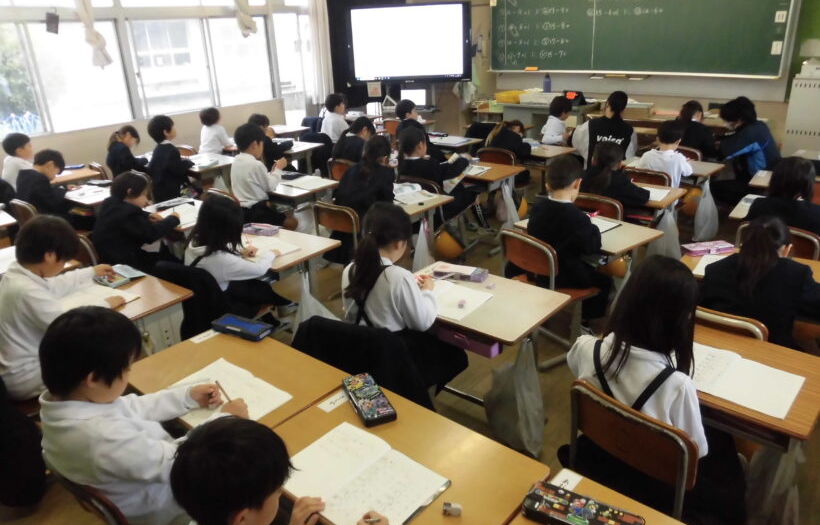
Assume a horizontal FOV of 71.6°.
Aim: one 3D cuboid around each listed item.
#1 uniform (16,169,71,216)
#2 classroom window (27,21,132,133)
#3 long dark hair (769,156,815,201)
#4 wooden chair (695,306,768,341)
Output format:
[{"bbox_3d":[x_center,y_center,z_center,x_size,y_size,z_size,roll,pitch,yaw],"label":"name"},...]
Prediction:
[{"bbox_3d":[-2.542,-0.464,3.943,0.380,0.400,0.400,16,29,38],"label":"uniform"},{"bbox_3d":[-3.254,-1.866,5.664,0.060,0.990,0.830,16,28,37],"label":"classroom window"},{"bbox_3d":[1.820,-0.400,2.720,0.210,0.250,0.210,15,27,37],"label":"long dark hair"},{"bbox_3d":[1.189,0.373,2.241,0.370,0.620,0.420,17,29,38],"label":"wooden chair"}]

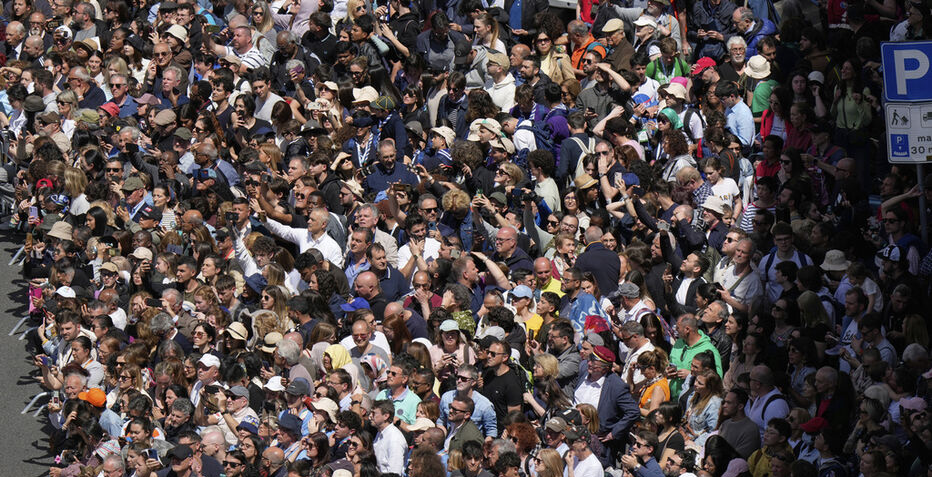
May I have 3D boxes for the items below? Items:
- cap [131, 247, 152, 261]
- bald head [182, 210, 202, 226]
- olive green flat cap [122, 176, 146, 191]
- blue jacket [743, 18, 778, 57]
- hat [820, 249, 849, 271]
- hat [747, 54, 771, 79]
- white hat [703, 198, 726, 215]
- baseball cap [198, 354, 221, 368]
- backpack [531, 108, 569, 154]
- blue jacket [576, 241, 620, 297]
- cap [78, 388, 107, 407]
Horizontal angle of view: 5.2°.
[{"bbox_3d":[-3.027,0.140,96.569,0.250,0.125,0.180,-16,20,-36],"label":"cap"},{"bbox_3d":[-2.491,-0.155,94.133,0.160,0.230,0.200,12,35,43],"label":"bald head"},{"bbox_3d":[-3.054,-0.506,95.243,0.260,0.120,0.190,-34,31,-31],"label":"olive green flat cap"},{"bbox_3d":[2.822,-1.786,99.973,0.360,0.680,0.560,-9,18,-24],"label":"blue jacket"},{"bbox_3d":[3.265,0.186,91.474,0.280,0.140,0.270,-4,17,1],"label":"hat"},{"bbox_3d":[2.851,-1.678,101.271,0.280,0.150,0.270,3,19,-1],"label":"hat"},{"bbox_3d":[2.230,-0.297,93.297,0.270,0.150,0.250,0,13,-32],"label":"white hat"},{"bbox_3d":[-2.303,1.104,92.957,0.250,0.125,0.180,-10,16,-38],"label":"baseball cap"},{"bbox_3d":[0.783,-0.994,97.114,0.210,0.460,0.310,11,22,27],"label":"backpack"},{"bbox_3d":[1.189,0.323,92.891,0.480,0.660,0.300,-12,19,-24],"label":"blue jacket"},{"bbox_3d":[-3.298,1.404,91.415,0.250,0.145,0.180,11,19,12],"label":"cap"}]

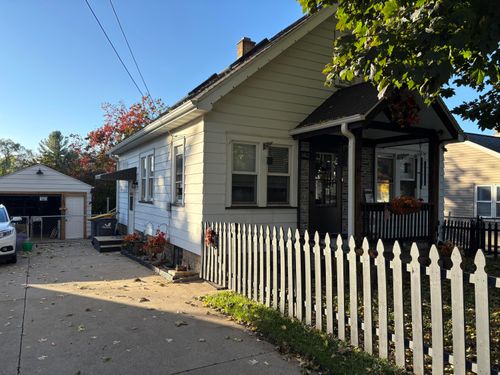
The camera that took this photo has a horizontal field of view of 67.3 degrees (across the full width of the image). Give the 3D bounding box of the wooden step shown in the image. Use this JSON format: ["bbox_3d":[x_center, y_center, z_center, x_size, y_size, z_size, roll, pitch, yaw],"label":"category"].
[{"bbox_3d":[-4.670,1.924,12.937,1.170,0.400,1.500,1,-1,-29],"label":"wooden step"}]

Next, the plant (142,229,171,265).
[{"bbox_3d":[-2.361,1.502,9.451,0.540,0.860,0.560,1,-1,-29],"label":"plant"}]

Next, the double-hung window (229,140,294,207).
[{"bbox_3d":[0.299,-0.280,8.206,1.690,1.420,0.110,1,-1,-29],"label":"double-hung window"}]

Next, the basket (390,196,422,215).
[{"bbox_3d":[3.164,0.359,7.547,0.620,0.360,0.480,1,-1,-29],"label":"basket"}]

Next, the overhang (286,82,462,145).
[{"bbox_3d":[2.674,-1.713,8.200,2.870,1.350,2.330,1,-1,-29],"label":"overhang"}]

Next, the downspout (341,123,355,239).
[{"bbox_3d":[1.833,0.133,7.050,0.220,2.600,0.090,1,-1,-29],"label":"downspout"}]

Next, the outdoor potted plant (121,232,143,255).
[{"bbox_3d":[-3.741,1.766,11.909,0.560,0.650,0.560,1,-1,-29],"label":"outdoor potted plant"}]

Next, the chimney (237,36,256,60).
[{"bbox_3d":[-0.113,-5.078,14.015,0.520,0.780,0.500,1,-1,-29],"label":"chimney"}]

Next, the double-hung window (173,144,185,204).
[{"bbox_3d":[-1.707,-0.297,8.906,0.110,1.420,0.950,1,-1,-29],"label":"double-hung window"}]

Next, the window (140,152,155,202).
[{"bbox_3d":[-3.201,-0.276,11.622,0.110,1.420,1.850,1,-1,-29],"label":"window"}]

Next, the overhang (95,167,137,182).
[{"bbox_3d":[-4.741,-0.473,13.225,1.170,0.460,1.560,1,-1,-29],"label":"overhang"}]

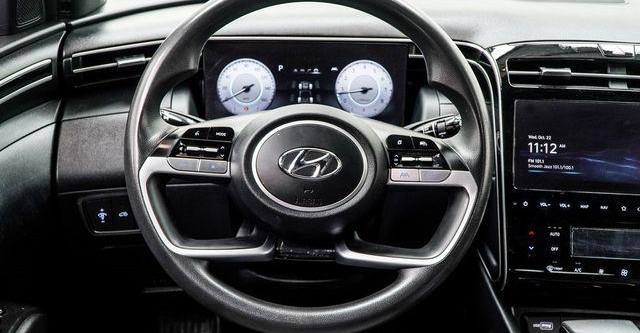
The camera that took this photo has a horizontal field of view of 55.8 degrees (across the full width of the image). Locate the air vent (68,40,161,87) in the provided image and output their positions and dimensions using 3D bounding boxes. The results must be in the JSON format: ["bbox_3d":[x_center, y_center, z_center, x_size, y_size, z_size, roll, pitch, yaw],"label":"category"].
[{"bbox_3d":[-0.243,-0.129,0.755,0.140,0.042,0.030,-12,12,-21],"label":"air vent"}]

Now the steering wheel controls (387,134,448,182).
[{"bbox_3d":[0.100,-0.009,0.620,0.062,0.047,0.018,2,-4,-2],"label":"steering wheel controls"}]

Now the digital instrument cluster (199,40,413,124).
[{"bbox_3d":[-0.018,-0.107,0.800,0.265,0.115,0.030,1,11,-2],"label":"digital instrument cluster"}]

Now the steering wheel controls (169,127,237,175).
[{"bbox_3d":[-0.121,-0.017,0.620,0.065,0.047,0.018,2,-4,0],"label":"steering wheel controls"}]

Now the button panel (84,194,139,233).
[{"bbox_3d":[-0.248,0.058,0.730,0.075,0.046,0.020,-1,8,-10],"label":"button panel"}]

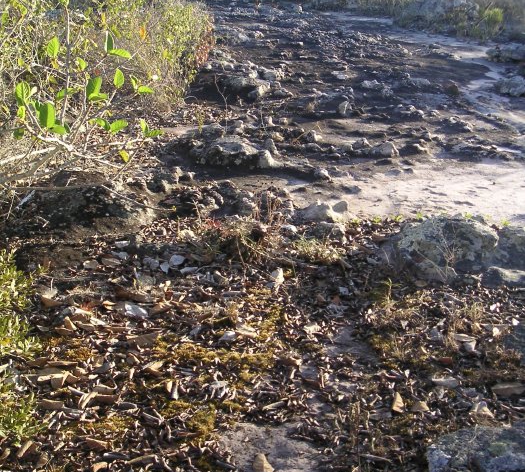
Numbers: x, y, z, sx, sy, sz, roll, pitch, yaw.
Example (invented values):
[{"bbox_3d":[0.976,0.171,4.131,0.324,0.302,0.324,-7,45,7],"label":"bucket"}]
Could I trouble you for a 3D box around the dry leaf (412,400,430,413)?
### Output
[{"bbox_3d":[0.557,0.601,2.702,0.058,0.028,0.040,0,20,0],"label":"dry leaf"}]

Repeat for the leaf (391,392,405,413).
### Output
[{"bbox_3d":[0.475,0.587,2.709,0.042,0.035,0.070,-2,20,-5],"label":"leaf"}]

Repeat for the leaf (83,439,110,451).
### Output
[{"bbox_3d":[-0.537,0.675,2.489,0.072,0.020,0.034,6,21,17],"label":"leaf"}]

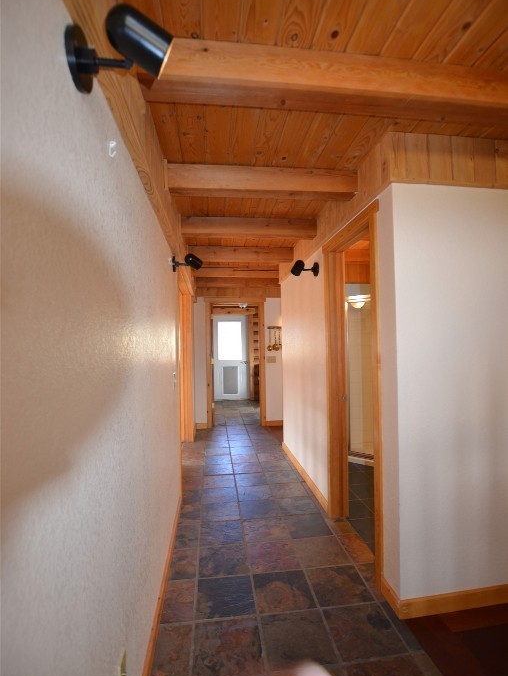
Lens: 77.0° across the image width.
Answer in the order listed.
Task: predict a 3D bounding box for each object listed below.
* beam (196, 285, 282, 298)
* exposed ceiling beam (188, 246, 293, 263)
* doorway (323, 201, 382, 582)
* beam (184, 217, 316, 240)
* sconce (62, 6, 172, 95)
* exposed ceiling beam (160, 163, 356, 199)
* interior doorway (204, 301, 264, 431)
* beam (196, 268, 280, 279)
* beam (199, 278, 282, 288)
[{"bbox_3d":[-0.255,-0.742,5.258,1.380,0.179,0.083,-1,-1,-7],"label":"beam"},{"bbox_3d":[-0.136,-0.932,3.533,1.152,0.142,0.103,-1,-1,-7],"label":"exposed ceiling beam"},{"bbox_3d":[0.691,0.322,2.158,0.156,2.147,0.856,-1,-1,-7],"label":"doorway"},{"bbox_3d":[-0.033,-0.942,2.732,1.152,0.141,0.103,-1,-1,-7],"label":"beam"},{"bbox_3d":[-0.283,-0.630,0.710,0.218,0.153,0.128,-1,-1,-7],"label":"sconce"},{"bbox_3d":[0.068,-0.953,1.951,1.152,0.141,0.101,-1,-1,-7],"label":"exposed ceiling beam"},{"bbox_3d":[-0.297,0.411,5.282,0.966,2.070,0.145,-1,-1,-7],"label":"interior doorway"},{"bbox_3d":[-0.242,-0.922,4.361,1.152,0.145,0.103,-1,-1,-7],"label":"beam"},{"bbox_3d":[-0.248,-0.905,5.188,1.352,0.145,0.103,-1,-1,-7],"label":"beam"}]

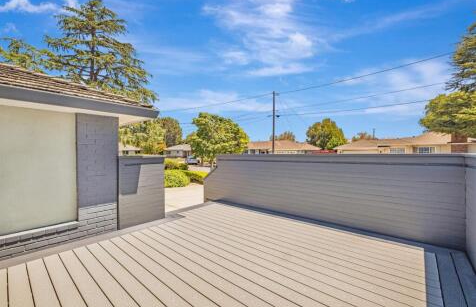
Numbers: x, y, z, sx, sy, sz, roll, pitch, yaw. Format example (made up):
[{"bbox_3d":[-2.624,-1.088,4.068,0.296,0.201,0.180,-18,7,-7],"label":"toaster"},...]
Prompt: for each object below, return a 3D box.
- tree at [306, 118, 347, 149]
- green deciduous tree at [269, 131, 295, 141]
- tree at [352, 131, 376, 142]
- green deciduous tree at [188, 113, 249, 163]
[{"bbox_3d":[20.500,-3.250,46.000,9.200,10.200,9.200,0,0,0],"label":"tree"},{"bbox_3d":[13.800,-2.350,60.000,8.000,8.600,8.000,0,0,0],"label":"green deciduous tree"},{"bbox_3d":[35.100,-2.100,55.000,7.300,8.000,7.300,0,0,0],"label":"tree"},{"bbox_3d":[-1.950,-1.190,20.000,5.800,5.700,5.600,0,0,0],"label":"green deciduous tree"}]

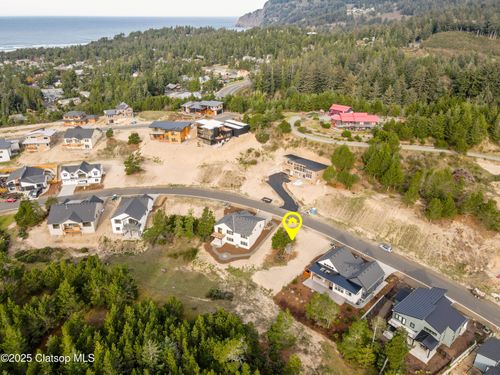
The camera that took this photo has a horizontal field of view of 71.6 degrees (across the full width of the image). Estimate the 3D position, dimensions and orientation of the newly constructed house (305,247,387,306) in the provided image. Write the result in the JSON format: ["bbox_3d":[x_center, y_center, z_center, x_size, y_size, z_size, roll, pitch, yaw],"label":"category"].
[{"bbox_3d":[29.970,24.870,106.030,18.220,7.190,15.460,23,34,38],"label":"newly constructed house"}]

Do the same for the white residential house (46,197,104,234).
[{"bbox_3d":[-69.600,11.350,140.510,16.750,7.880,15.760,-3,27,-6],"label":"white residential house"}]

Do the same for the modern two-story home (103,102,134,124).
[{"bbox_3d":[-85.080,-48.580,225.310,17.930,9.850,12.310,-5,27,-9],"label":"modern two-story home"}]

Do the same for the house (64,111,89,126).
[{"bbox_3d":[-108.500,-43.472,217.247,12.500,7.800,9.500,4,27,7],"label":"house"}]

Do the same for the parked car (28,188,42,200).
[{"bbox_3d":[-98.774,2.798,160.409,1.950,1.750,4.800,-2,27,-4],"label":"parked car"}]

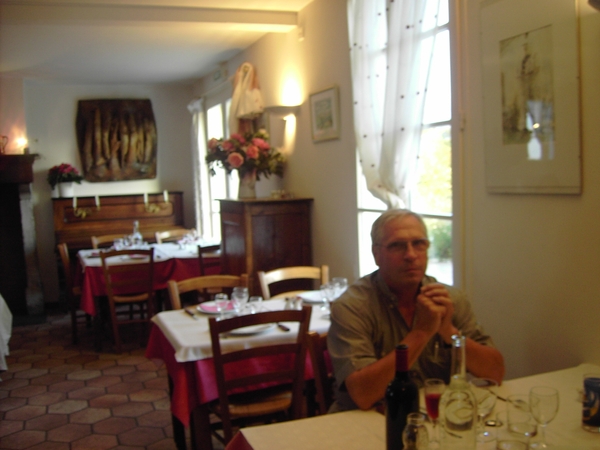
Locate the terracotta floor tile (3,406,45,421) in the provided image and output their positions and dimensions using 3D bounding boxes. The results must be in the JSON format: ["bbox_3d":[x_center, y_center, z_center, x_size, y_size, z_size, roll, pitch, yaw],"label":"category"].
[{"bbox_3d":[-1.698,1.176,3.760,0.240,0.020,0.285,-3,4,-22],"label":"terracotta floor tile"}]

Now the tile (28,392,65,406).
[{"bbox_3d":[-1.664,1.159,4.009,0.240,0.020,0.285,-3,4,-22],"label":"tile"}]

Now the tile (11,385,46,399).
[{"bbox_3d":[-1.922,1.188,4.297,0.246,0.015,0.284,-3,5,-22],"label":"tile"}]

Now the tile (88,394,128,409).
[{"bbox_3d":[-1.283,1.185,4.074,0.246,0.015,0.284,-3,5,-22],"label":"tile"}]

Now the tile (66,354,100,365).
[{"bbox_3d":[-1.812,1.128,5.055,0.246,0.015,0.284,-3,5,-22],"label":"tile"}]

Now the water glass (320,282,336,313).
[{"bbox_3d":[0.137,0.361,2.999,0.068,0.130,0.068,-4,5,-20],"label":"water glass"}]

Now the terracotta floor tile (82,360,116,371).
[{"bbox_3d":[-1.611,1.134,4.896,0.246,0.015,0.284,-3,5,-22],"label":"terracotta floor tile"}]

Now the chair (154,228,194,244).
[{"bbox_3d":[-1.333,0.517,6.733,0.440,0.890,0.470,-3,4,-22],"label":"chair"}]

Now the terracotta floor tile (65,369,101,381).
[{"bbox_3d":[-1.596,1.126,4.507,0.240,0.020,0.285,-3,4,-22],"label":"terracotta floor tile"}]

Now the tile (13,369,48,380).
[{"bbox_3d":[-2.086,1.162,4.708,0.246,0.015,0.284,-3,5,-22],"label":"tile"}]

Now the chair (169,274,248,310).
[{"bbox_3d":[-0.381,0.739,3.141,0.450,0.880,0.470,-3,4,-27],"label":"chair"}]

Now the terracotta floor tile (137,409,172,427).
[{"bbox_3d":[-0.846,1.168,3.628,0.240,0.020,0.285,-3,4,-22],"label":"terracotta floor tile"}]

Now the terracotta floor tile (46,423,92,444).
[{"bbox_3d":[-1.309,1.187,3.452,0.249,0.015,0.288,-3,4,-22],"label":"terracotta floor tile"}]

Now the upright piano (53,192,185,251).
[{"bbox_3d":[-2.102,0.310,7.091,1.450,1.300,0.620,-3,4,-22],"label":"upright piano"}]

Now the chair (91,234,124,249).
[{"bbox_3d":[-1.890,0.560,6.228,0.430,0.880,0.470,-4,5,-20],"label":"chair"}]

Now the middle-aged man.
[{"bbox_3d":[0.359,0.597,1.964,0.600,1.310,0.700,-3,4,-22],"label":"middle-aged man"}]

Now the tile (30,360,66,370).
[{"bbox_3d":[-2.000,1.113,4.842,0.249,0.015,0.288,-3,4,-22],"label":"tile"}]

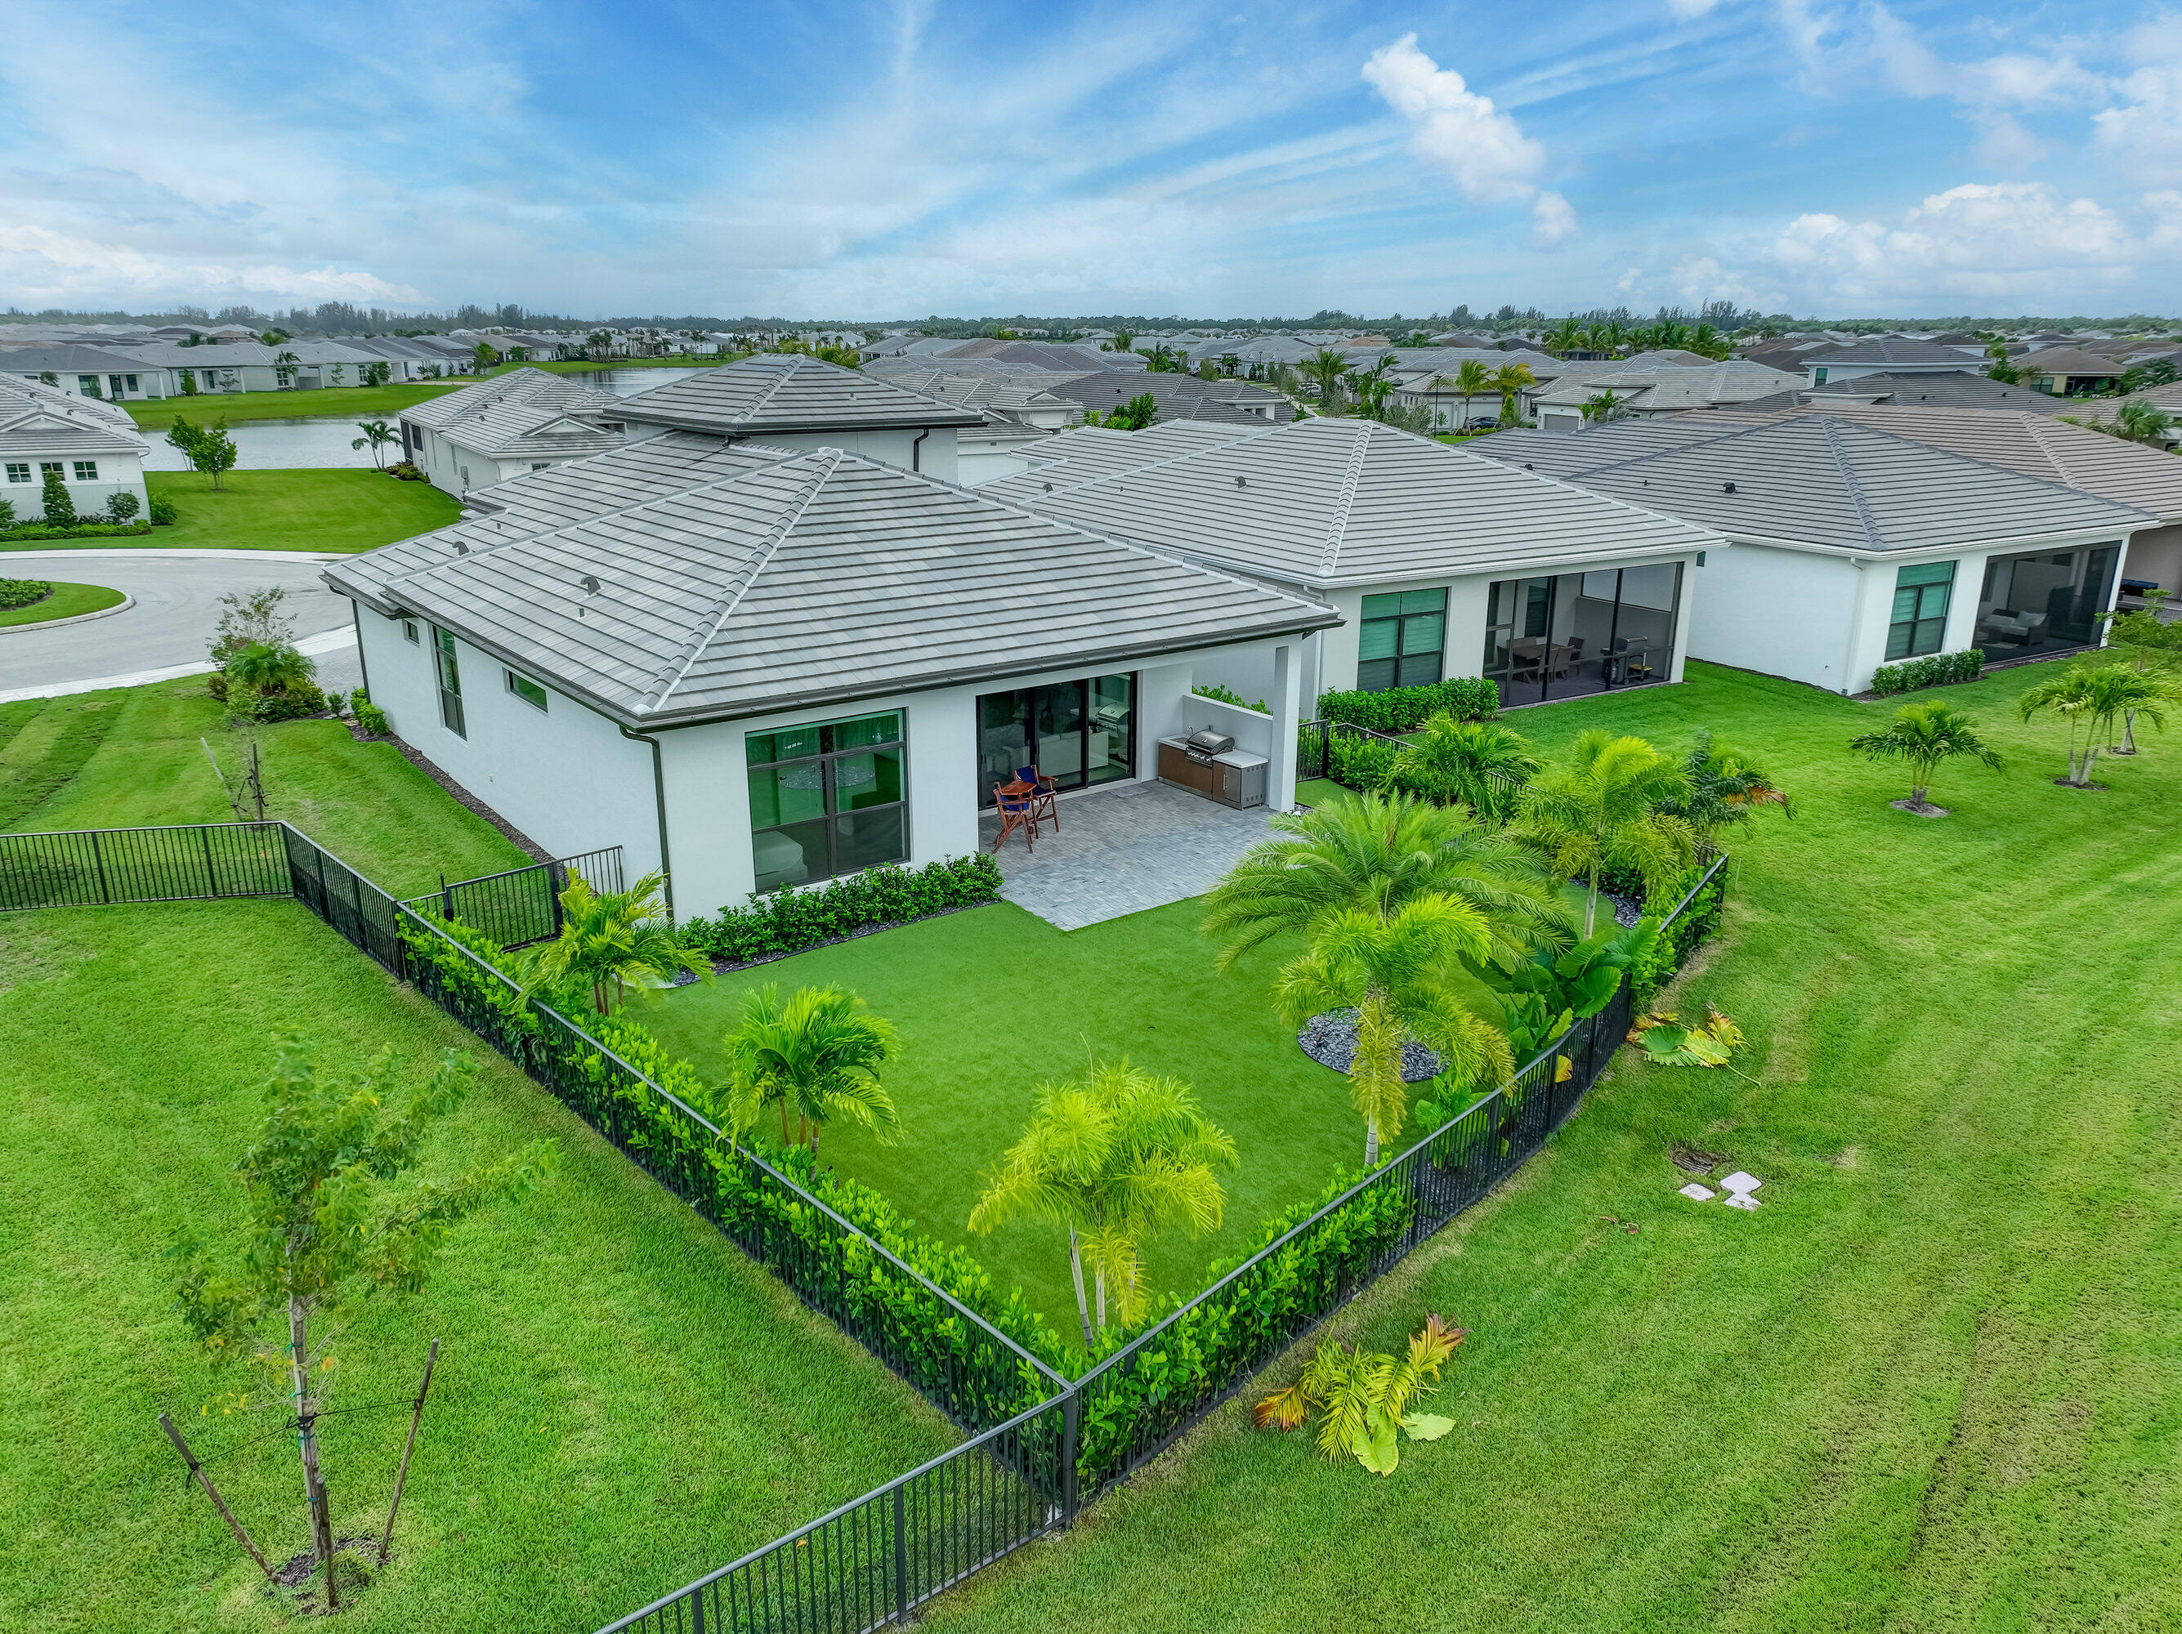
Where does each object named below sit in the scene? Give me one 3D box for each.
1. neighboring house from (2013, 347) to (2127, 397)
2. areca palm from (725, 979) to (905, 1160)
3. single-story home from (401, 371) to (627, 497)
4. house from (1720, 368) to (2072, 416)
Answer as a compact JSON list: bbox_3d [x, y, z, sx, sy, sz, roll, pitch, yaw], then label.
[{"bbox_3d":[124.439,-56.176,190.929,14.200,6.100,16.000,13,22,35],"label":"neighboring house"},{"bbox_3d":[-3.003,2.831,15.845,1.950,2.350,1.950,0,18,0],"label":"areca palm"},{"bbox_3d":[-29.375,-21.382,84.781,14.000,6.700,26.000,-11,21,-31],"label":"single-story home"},{"bbox_3d":[48.030,-23.084,89.005,20.500,6.300,13.400,-6,19,-19],"label":"house"}]

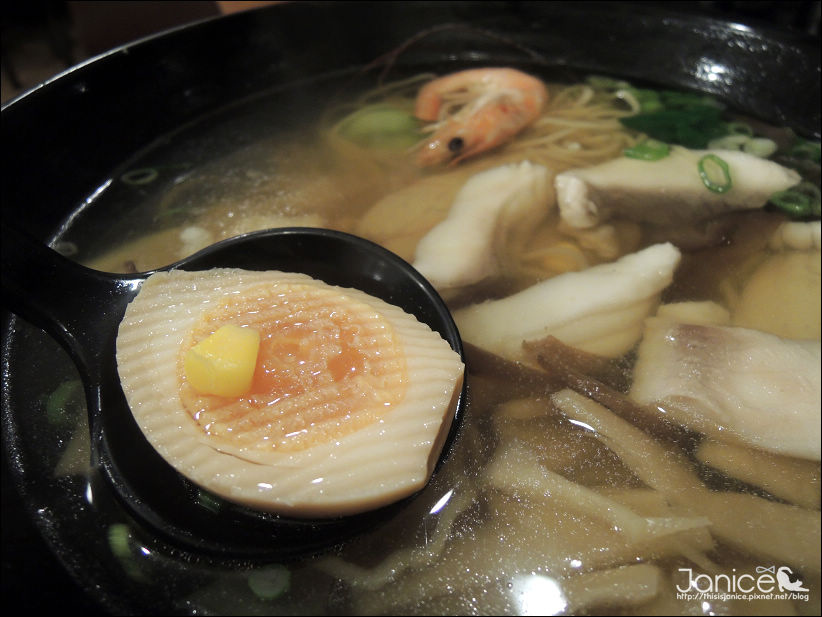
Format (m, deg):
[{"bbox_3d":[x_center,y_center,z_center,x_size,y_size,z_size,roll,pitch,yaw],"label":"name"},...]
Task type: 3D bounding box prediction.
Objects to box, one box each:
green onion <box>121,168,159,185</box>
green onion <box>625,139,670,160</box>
[{"bbox_3d":[-0.080,-0.039,0.167,0.011,0.004,0.009,-22,47,-20],"label":"green onion"},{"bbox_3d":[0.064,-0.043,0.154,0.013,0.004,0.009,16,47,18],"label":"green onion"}]

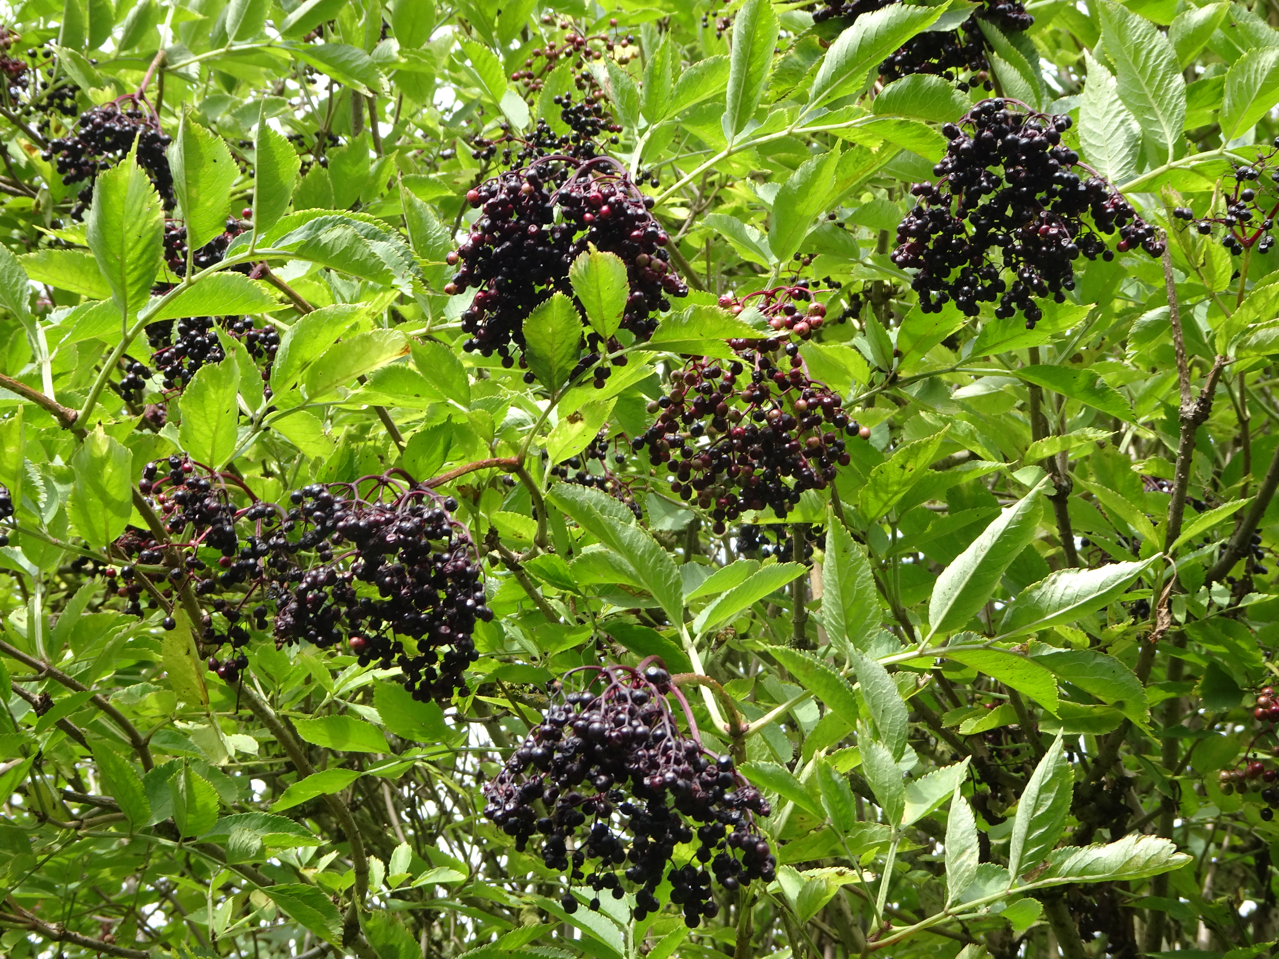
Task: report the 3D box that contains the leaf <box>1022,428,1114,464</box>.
[{"bbox_3d":[0.265,-0.021,1.720,0.058,0.017,0.027,-21,-3,18],"label":"leaf"}]

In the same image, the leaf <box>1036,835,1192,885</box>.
[{"bbox_3d":[0.222,0.178,1.295,0.076,0.027,0.010,-10,-37,8],"label":"leaf"}]

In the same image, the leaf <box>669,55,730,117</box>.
[{"bbox_3d":[0.035,-0.204,1.440,0.050,0.023,0.018,-31,6,5],"label":"leaf"}]

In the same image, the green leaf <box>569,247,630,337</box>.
[{"bbox_3d":[-0.018,-0.084,1.260,0.027,0.041,0.020,-5,29,-1],"label":"green leaf"}]

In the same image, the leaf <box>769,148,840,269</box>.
[{"bbox_3d":[0.089,-0.146,1.480,0.026,0.070,0.020,23,12,-14],"label":"leaf"}]

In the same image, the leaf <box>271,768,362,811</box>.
[{"bbox_3d":[-0.185,0.178,1.585,0.060,0.008,0.026,-20,-32,-30],"label":"leaf"}]

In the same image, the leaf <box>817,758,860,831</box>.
[{"bbox_3d":[0.096,0.153,1.345,0.023,0.043,0.010,-28,15,-29],"label":"leaf"}]

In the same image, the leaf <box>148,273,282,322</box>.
[{"bbox_3d":[-0.209,-0.090,1.365,0.070,0.029,0.010,-6,-46,8],"label":"leaf"}]

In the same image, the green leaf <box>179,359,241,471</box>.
[{"bbox_3d":[-0.208,-0.032,1.340,0.029,0.052,0.020,5,16,-9],"label":"green leaf"}]

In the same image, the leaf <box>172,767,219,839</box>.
[{"bbox_3d":[-0.276,0.201,1.720,0.031,0.044,0.020,1,8,-19],"label":"leaf"}]

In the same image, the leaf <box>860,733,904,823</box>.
[{"bbox_3d":[0.120,0.148,1.365,0.025,0.051,0.011,-25,13,-30],"label":"leaf"}]

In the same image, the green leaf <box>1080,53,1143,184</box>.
[{"bbox_3d":[0.237,-0.181,1.400,0.029,0.067,0.018,-9,11,11],"label":"green leaf"}]

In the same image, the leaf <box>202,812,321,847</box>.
[{"bbox_3d":[-0.220,0.203,1.610,0.076,0.010,0.034,0,26,15],"label":"leaf"}]

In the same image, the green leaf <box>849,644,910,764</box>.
[{"bbox_3d":[0.121,0.114,1.405,0.026,0.069,0.009,-27,10,-32],"label":"green leaf"}]

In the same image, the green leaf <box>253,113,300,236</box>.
[{"bbox_3d":[-0.178,-0.152,1.360,0.024,0.064,0.024,-1,13,-32],"label":"green leaf"}]

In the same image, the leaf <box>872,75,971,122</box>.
[{"bbox_3d":[0.136,-0.185,1.340,0.053,0.027,0.010,-5,-38,-22],"label":"leaf"}]

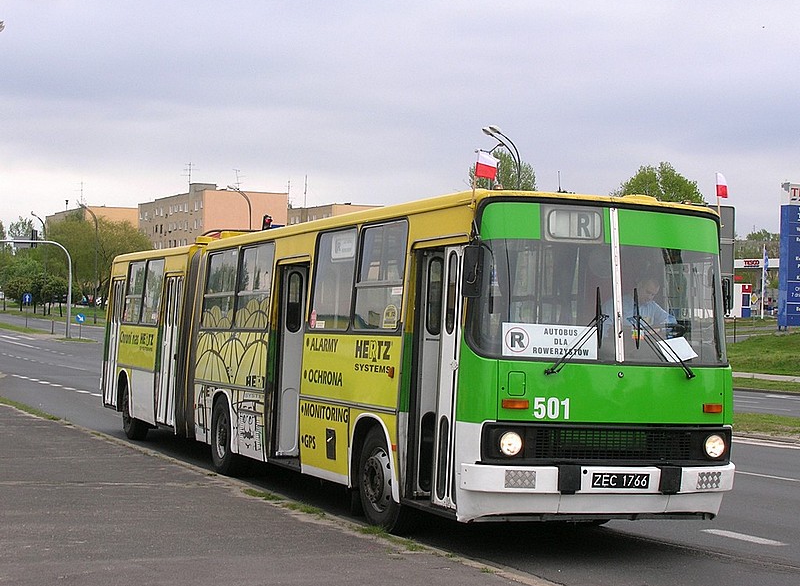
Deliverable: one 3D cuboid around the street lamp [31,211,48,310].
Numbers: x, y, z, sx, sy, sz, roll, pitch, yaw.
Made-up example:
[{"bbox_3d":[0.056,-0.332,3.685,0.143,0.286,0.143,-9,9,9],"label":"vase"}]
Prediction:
[{"bbox_3d":[-37.635,-3.236,152.000,1.800,10.500,0.900,1,0,-23],"label":"street lamp"}]

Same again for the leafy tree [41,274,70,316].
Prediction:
[{"bbox_3d":[-30.286,0.132,128.000,2.600,3.700,2.600,2,-1,0],"label":"leafy tree"}]

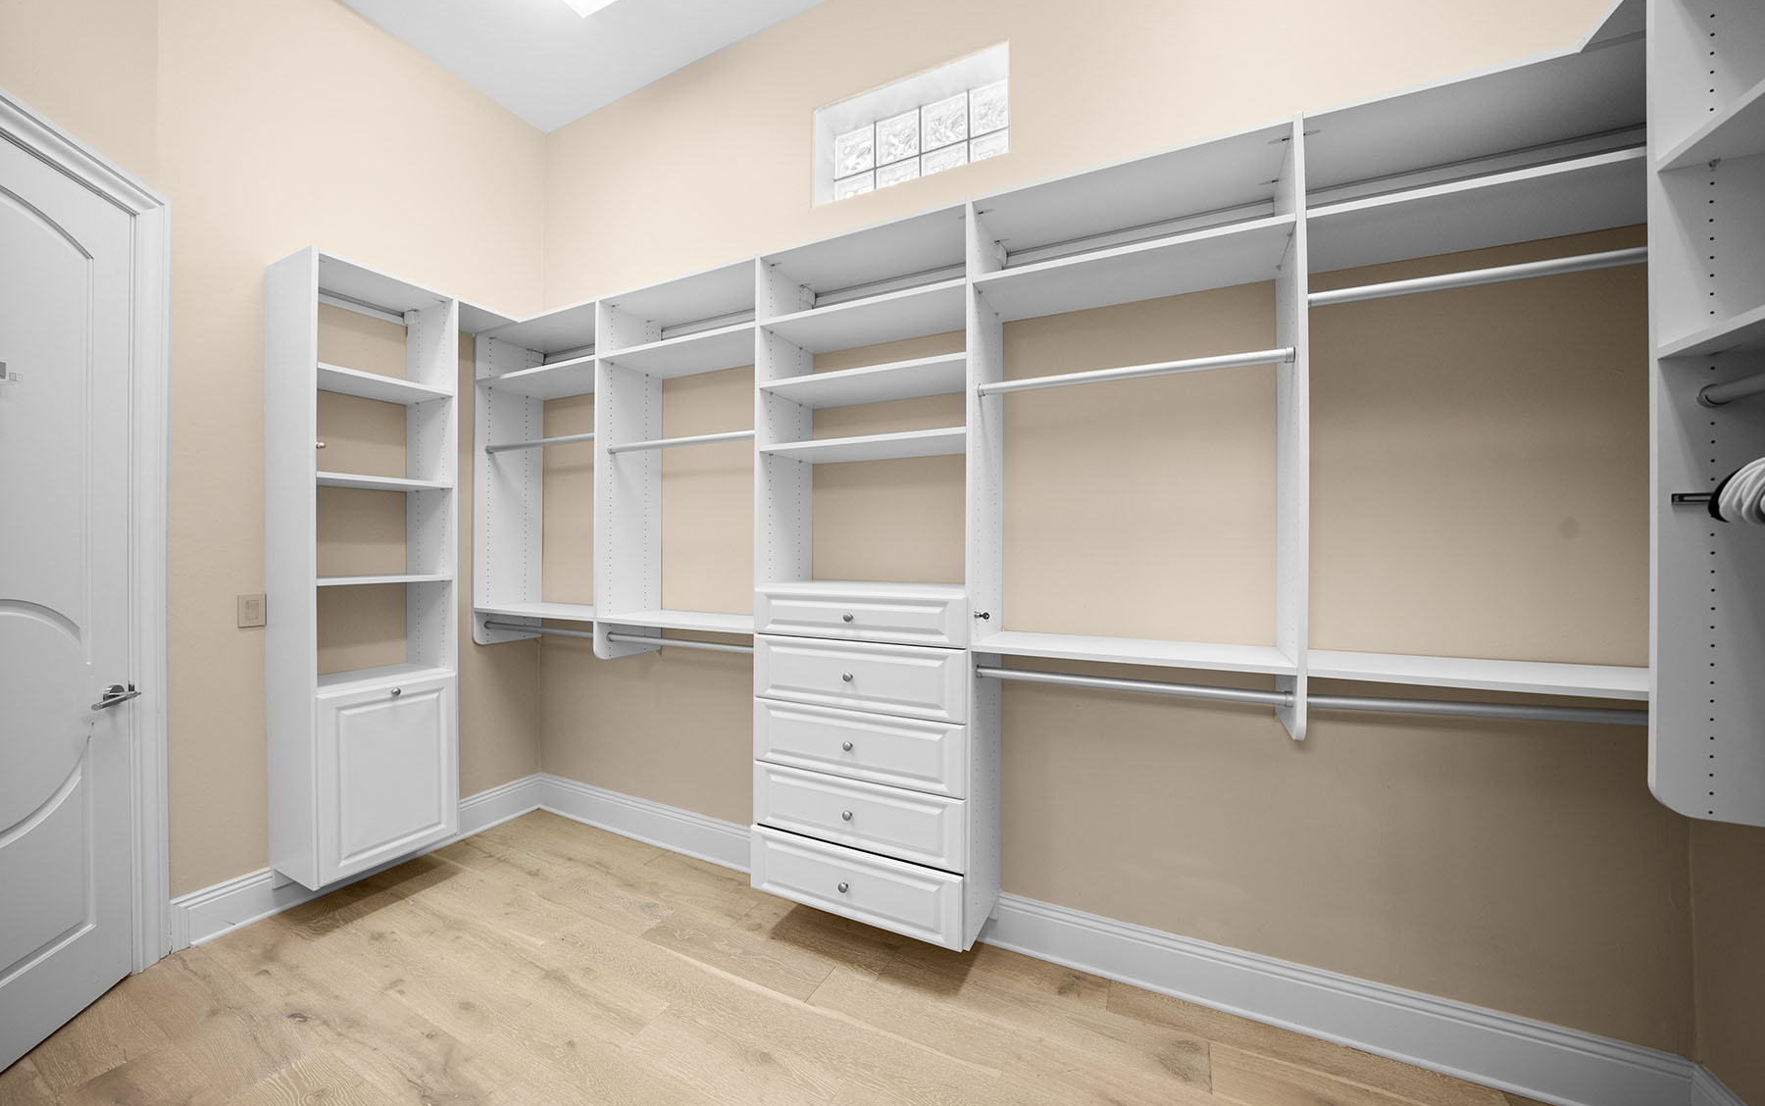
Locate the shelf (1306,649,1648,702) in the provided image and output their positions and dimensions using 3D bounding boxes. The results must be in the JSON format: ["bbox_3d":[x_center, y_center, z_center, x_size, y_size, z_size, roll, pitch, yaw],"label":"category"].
[{"bbox_3d":[1.448,0.288,1.401,0.789,0.021,0.345,0,0,25],"label":"shelf"}]

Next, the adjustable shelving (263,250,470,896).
[{"bbox_3d":[-2.002,0.056,2.297,0.347,2.200,0.470,0,0,25],"label":"adjustable shelving"}]

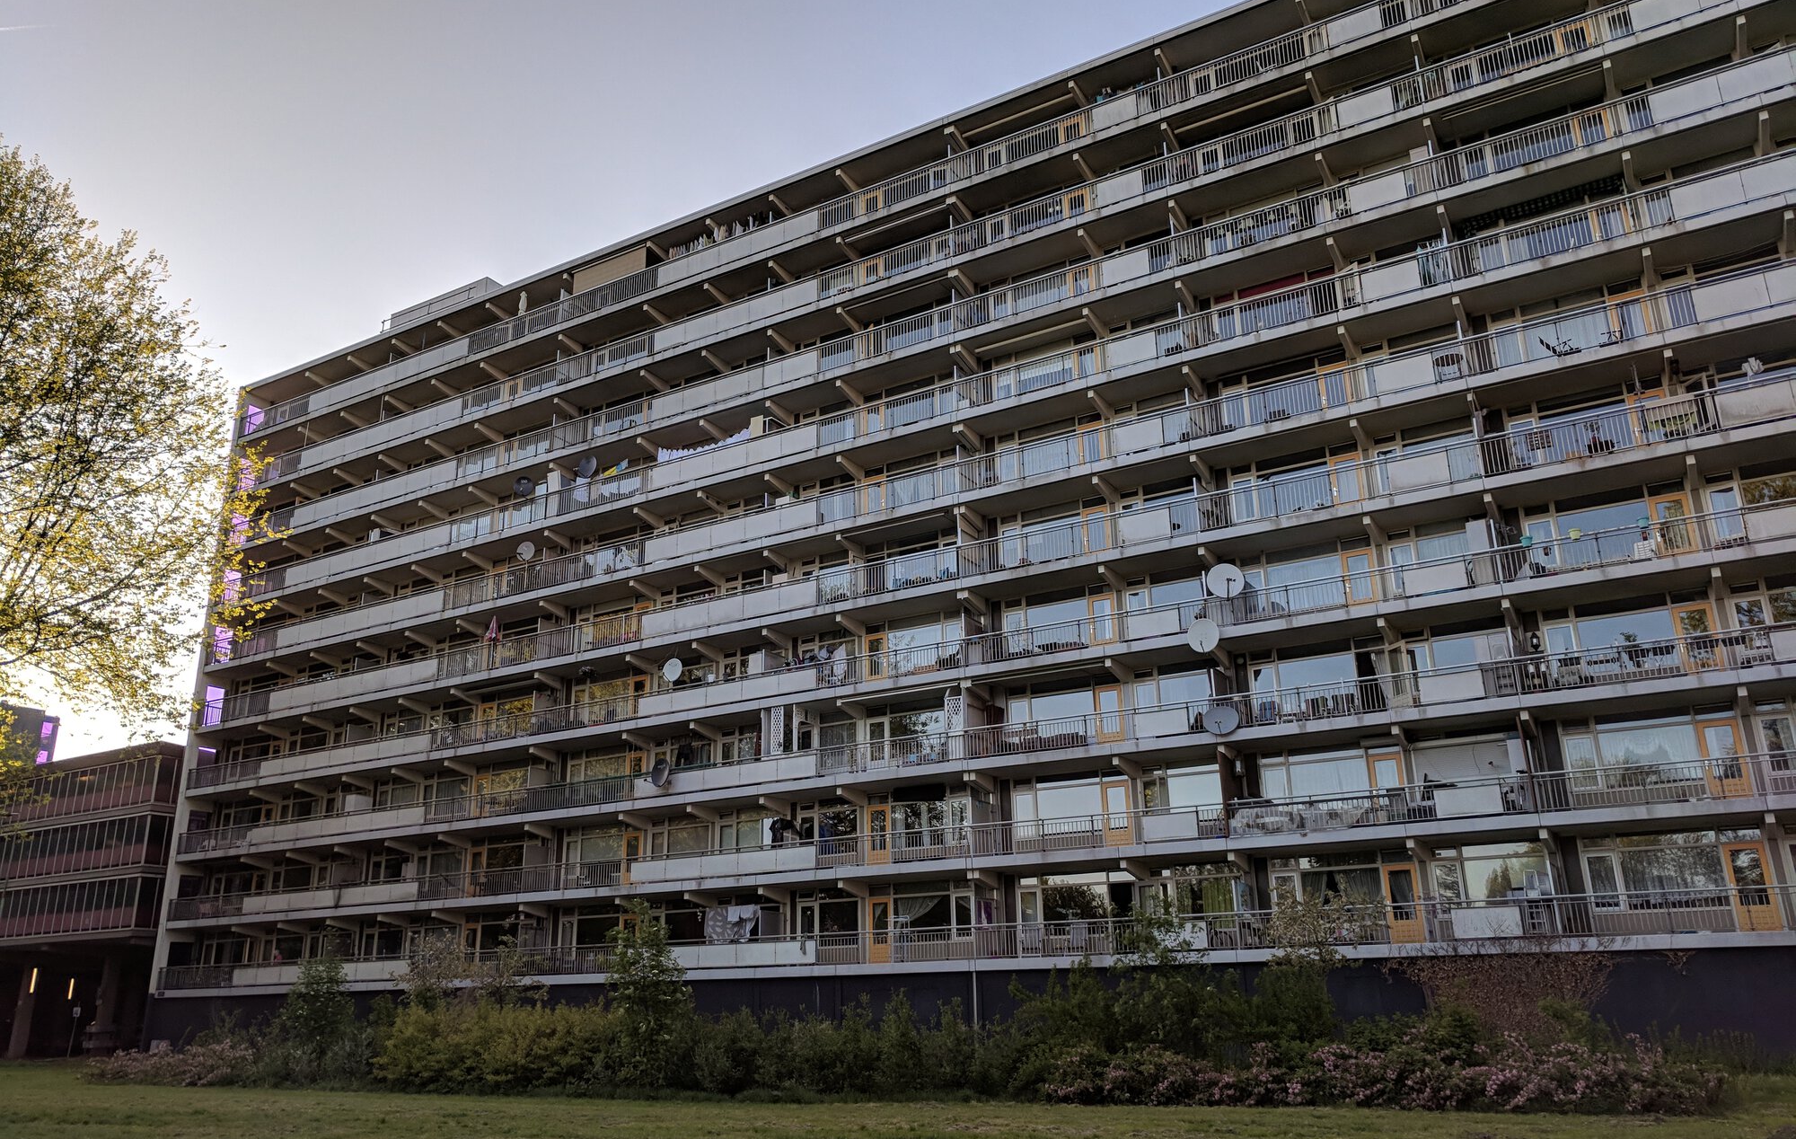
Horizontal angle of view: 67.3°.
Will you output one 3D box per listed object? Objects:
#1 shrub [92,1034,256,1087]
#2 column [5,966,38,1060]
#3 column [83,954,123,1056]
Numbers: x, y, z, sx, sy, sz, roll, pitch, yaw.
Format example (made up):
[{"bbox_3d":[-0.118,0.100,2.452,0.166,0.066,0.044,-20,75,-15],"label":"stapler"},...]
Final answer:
[{"bbox_3d":[-20.878,14.087,38.792,5.000,1.200,2.000,-11,-21,29],"label":"shrub"},{"bbox_3d":[-45.019,22.745,69.616,0.640,4.750,0.640,-11,-21,29],"label":"column"},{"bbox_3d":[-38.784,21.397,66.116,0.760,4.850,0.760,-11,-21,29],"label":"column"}]

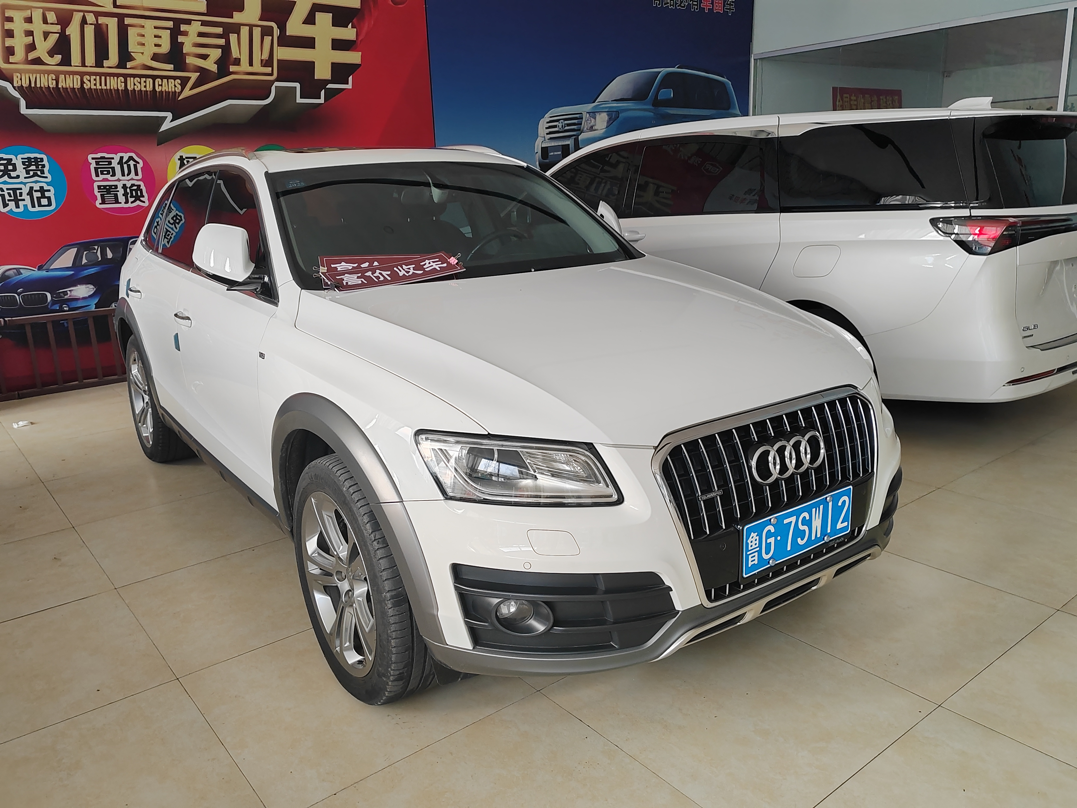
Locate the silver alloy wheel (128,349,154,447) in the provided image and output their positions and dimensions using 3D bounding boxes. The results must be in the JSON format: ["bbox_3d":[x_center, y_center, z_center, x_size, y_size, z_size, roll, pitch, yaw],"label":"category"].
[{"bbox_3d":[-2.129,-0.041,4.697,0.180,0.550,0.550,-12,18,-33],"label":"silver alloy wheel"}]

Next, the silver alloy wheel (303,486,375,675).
[{"bbox_3d":[-0.512,0.500,2.467,0.180,0.550,0.550,-12,18,-33],"label":"silver alloy wheel"}]

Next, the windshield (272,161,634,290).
[{"bbox_3d":[-0.328,-0.716,3.339,1.480,0.140,0.860,-12,52,-33],"label":"windshield"}]

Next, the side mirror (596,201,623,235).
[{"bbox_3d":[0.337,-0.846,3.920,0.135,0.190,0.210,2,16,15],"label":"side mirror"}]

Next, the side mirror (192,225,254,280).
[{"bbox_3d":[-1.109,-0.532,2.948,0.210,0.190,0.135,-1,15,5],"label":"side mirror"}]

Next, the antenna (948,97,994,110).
[{"bbox_3d":[2.539,-1.762,4.936,0.250,0.090,0.080,4,16,23],"label":"antenna"}]

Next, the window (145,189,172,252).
[{"bbox_3d":[-1.971,-0.958,4.366,0.070,0.350,0.470,12,4,-37],"label":"window"}]

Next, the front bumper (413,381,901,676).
[{"bbox_3d":[0.554,0.276,2.349,1.860,0.660,0.470,-12,18,-33],"label":"front bumper"}]

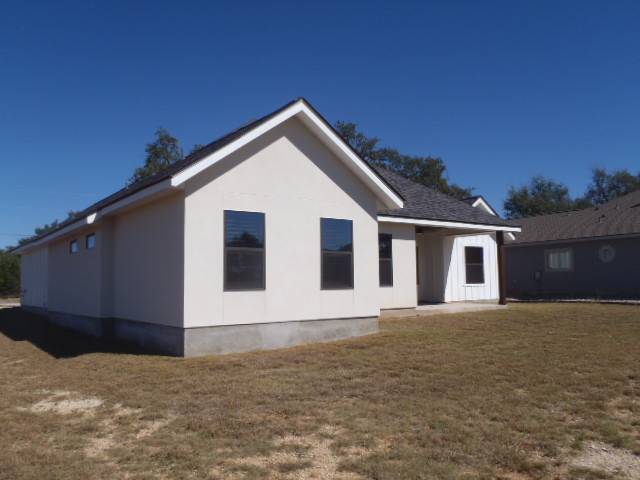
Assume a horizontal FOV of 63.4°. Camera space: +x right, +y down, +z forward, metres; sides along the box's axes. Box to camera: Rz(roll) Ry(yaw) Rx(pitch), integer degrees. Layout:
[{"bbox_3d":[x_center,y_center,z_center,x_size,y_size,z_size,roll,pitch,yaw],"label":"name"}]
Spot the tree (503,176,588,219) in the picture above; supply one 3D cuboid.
[{"bbox_3d":[19.166,-0.383,44.000,7.600,10.000,7.600,3,-6,-38],"label":"tree"}]

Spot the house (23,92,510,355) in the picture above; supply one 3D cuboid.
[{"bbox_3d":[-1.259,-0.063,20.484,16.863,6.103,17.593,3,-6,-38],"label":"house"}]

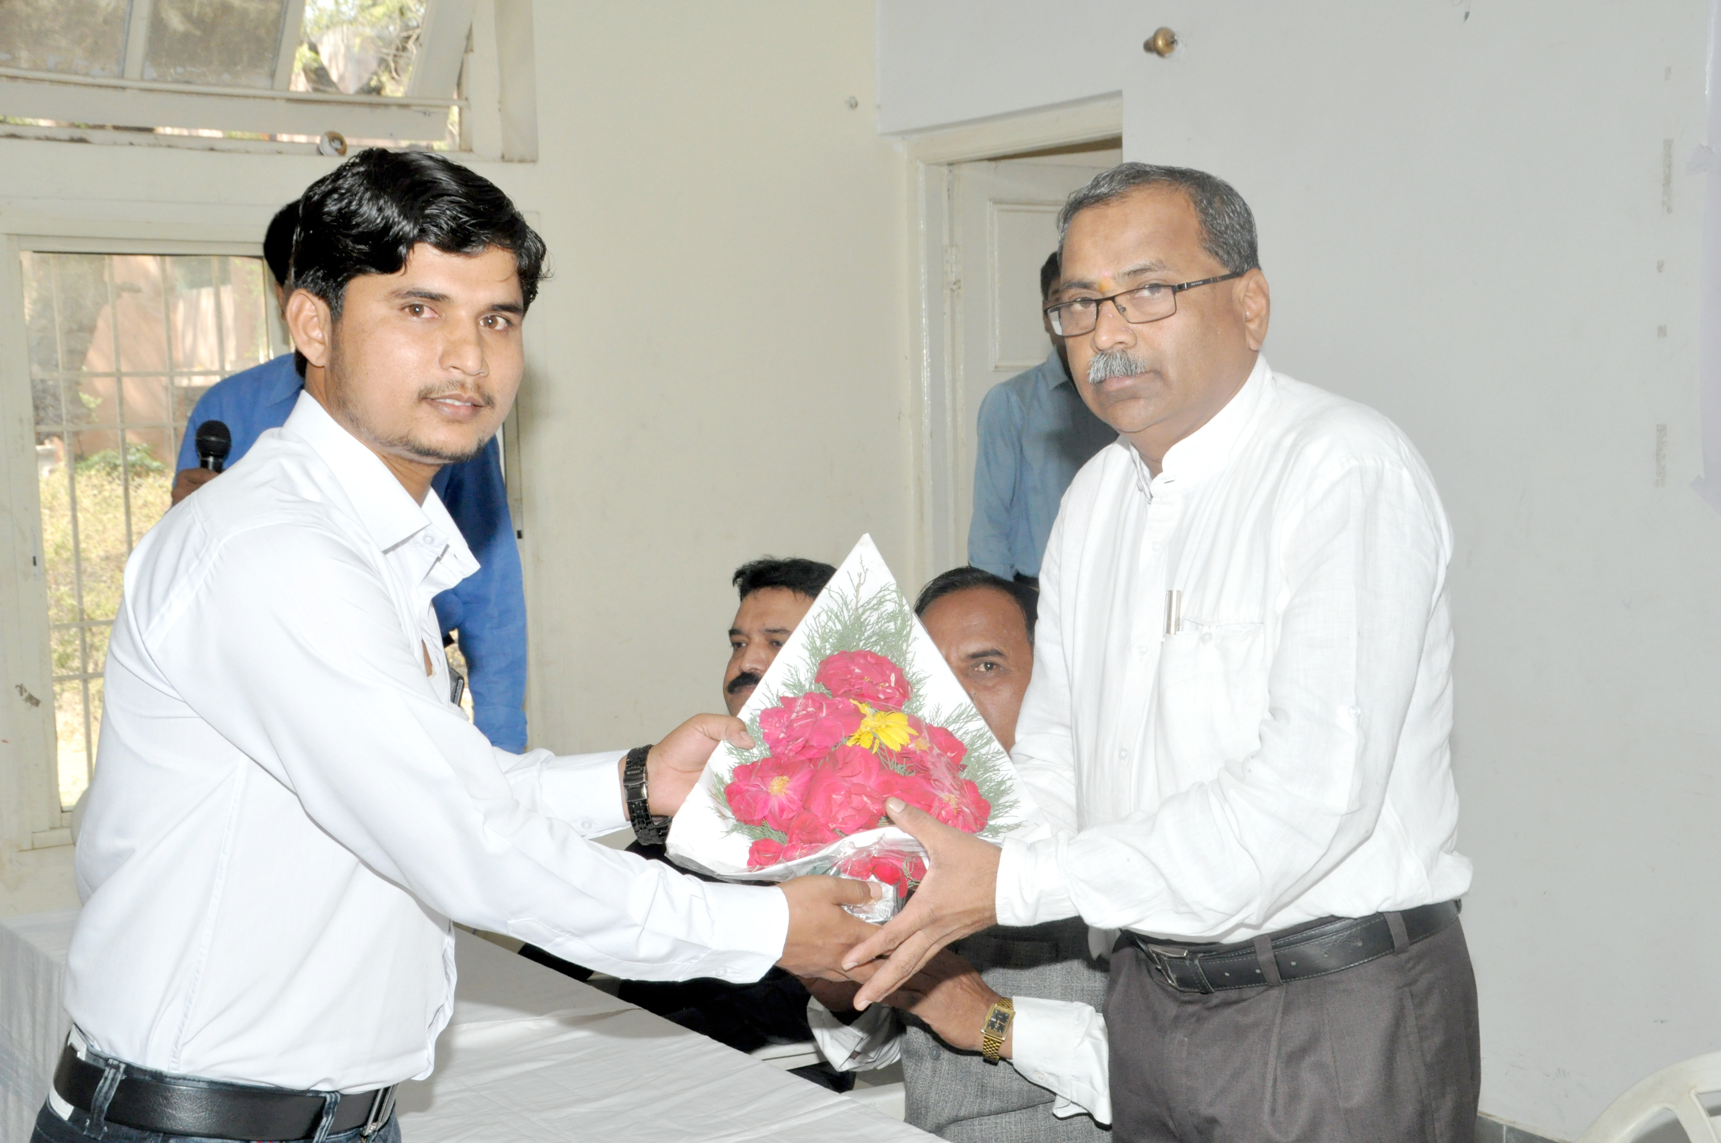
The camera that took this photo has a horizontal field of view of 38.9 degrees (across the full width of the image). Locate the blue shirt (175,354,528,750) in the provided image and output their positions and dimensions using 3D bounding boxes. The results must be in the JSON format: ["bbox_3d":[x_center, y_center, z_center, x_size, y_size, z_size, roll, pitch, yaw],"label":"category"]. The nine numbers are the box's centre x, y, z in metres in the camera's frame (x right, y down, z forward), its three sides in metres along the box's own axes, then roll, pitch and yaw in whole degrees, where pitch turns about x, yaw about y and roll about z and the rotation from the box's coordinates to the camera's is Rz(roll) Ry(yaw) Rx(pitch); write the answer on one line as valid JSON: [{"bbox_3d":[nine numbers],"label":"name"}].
[{"bbox_3d":[-0.770,-0.027,3.680,0.540,0.620,0.320,-1,6,0],"label":"blue shirt"}]

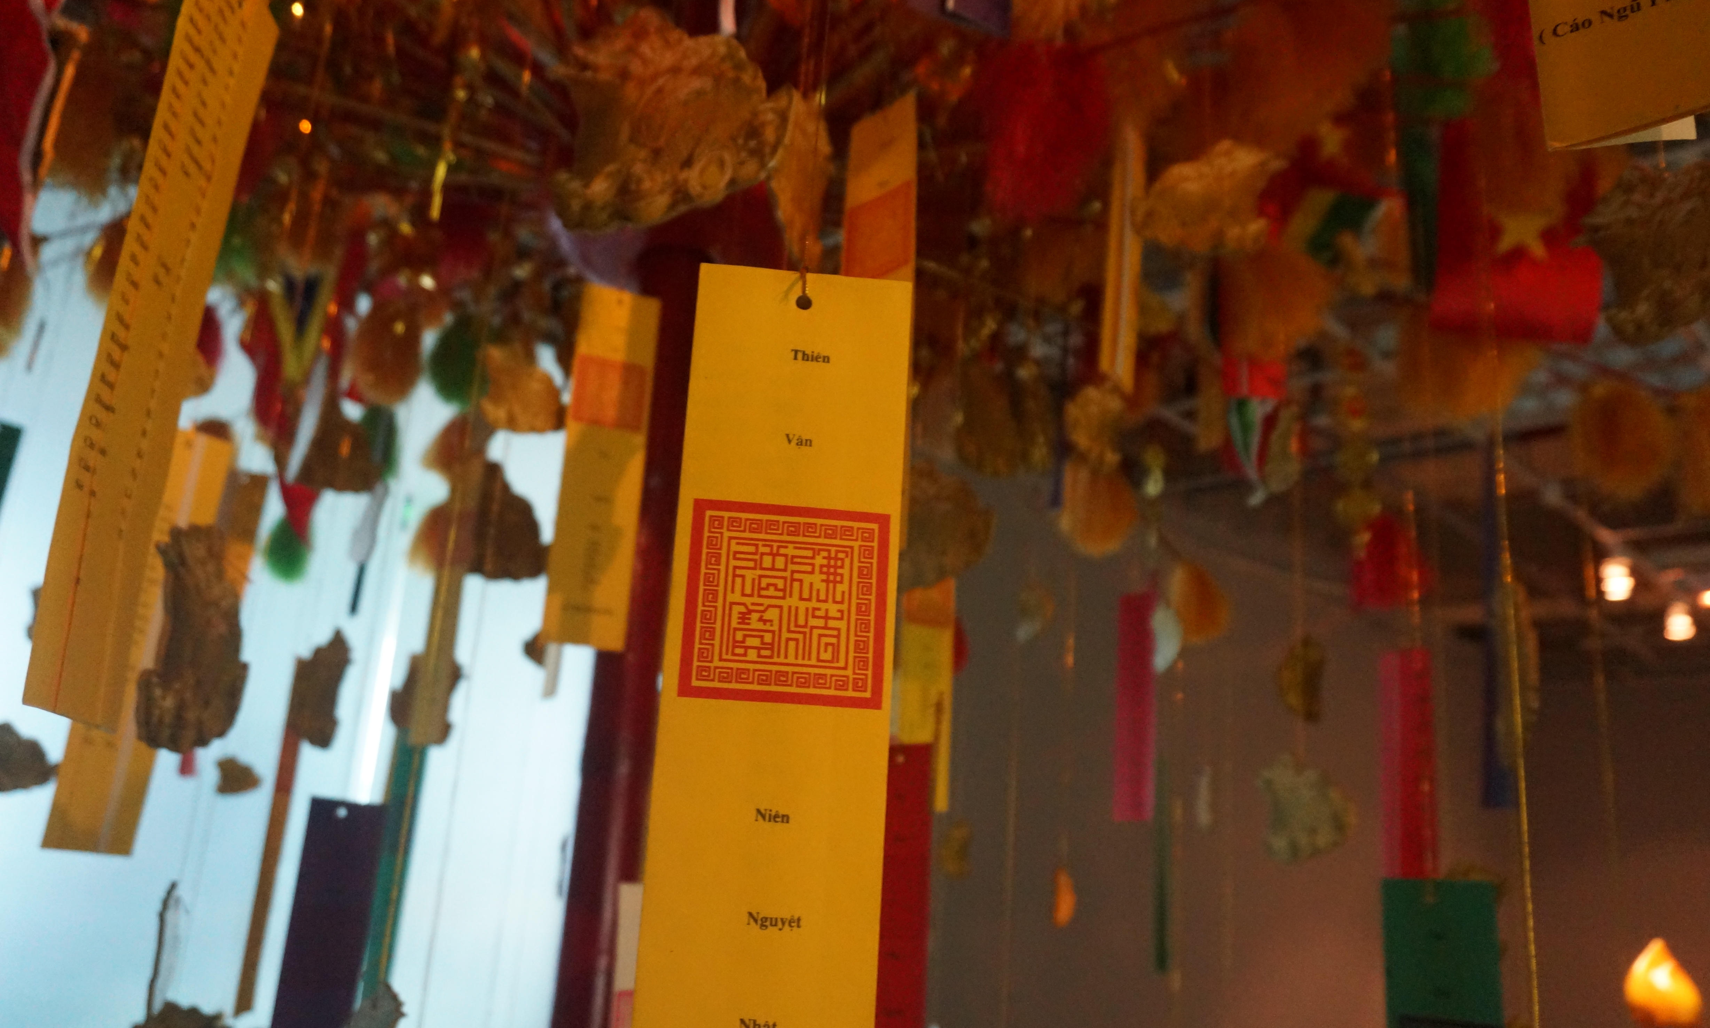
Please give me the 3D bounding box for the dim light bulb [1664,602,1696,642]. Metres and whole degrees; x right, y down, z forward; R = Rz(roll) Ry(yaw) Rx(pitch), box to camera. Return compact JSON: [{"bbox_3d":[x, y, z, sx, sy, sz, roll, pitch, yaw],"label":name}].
[{"bbox_3d":[2.608,0.342,4.200,0.095,0.120,0.095,-6,-18,31],"label":"dim light bulb"}]

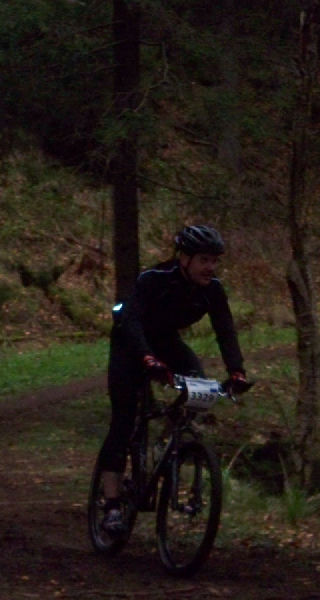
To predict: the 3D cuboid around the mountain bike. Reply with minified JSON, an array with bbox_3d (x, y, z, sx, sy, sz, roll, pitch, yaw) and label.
[{"bbox_3d":[-0.030,0.870,13.950,0.620,1.030,1.720,5,-2,-22],"label":"mountain bike"}]

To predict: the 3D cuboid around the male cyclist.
[{"bbox_3d":[0.030,0.410,13.920,0.610,1.590,0.840,3,-1,-23],"label":"male cyclist"}]

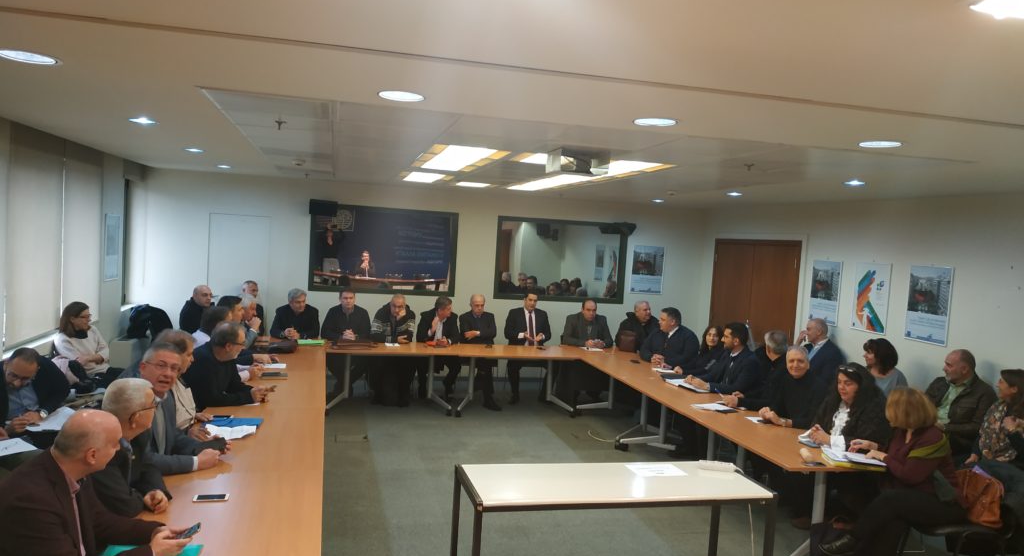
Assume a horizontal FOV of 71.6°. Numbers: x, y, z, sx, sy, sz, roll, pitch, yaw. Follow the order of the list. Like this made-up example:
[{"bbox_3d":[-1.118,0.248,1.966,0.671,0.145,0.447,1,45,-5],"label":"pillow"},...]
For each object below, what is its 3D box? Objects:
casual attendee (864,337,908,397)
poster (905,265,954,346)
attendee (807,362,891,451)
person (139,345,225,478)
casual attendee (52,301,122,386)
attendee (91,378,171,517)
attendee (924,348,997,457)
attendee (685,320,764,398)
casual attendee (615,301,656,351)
[{"bbox_3d":[3.070,1.204,6.370,0.800,1.280,0.480,3,3,-7],"label":"casual attendee"},{"bbox_3d":[3.786,0.241,6.454,0.020,0.695,0.480,3,3,-14],"label":"poster"},{"bbox_3d":[2.392,1.256,5.083,0.800,1.270,0.580,1,4,-40],"label":"attendee"},{"bbox_3d":[-1.866,0.968,3.648,0.772,1.264,0.550,3,3,-2],"label":"person"},{"bbox_3d":[-3.435,0.838,5.988,0.820,1.250,0.520,4,3,9],"label":"casual attendee"},{"bbox_3d":[-1.819,1.077,3.174,0.760,1.270,0.550,2,4,-23],"label":"attendee"},{"bbox_3d":[3.245,1.234,5.569,0.850,1.330,0.550,3,3,-12],"label":"attendee"},{"bbox_3d":[2.047,1.078,6.710,0.800,1.300,0.550,3,4,-13],"label":"attendee"},{"bbox_3d":[1.621,0.950,9.186,0.550,1.300,0.800,4,3,2],"label":"casual attendee"}]

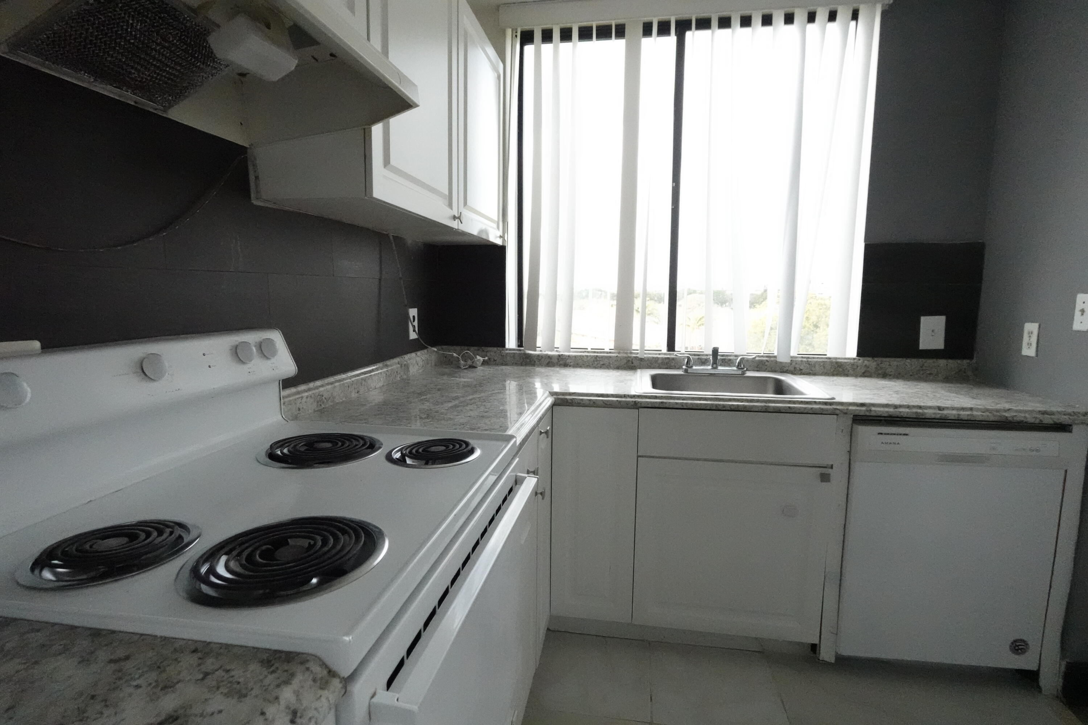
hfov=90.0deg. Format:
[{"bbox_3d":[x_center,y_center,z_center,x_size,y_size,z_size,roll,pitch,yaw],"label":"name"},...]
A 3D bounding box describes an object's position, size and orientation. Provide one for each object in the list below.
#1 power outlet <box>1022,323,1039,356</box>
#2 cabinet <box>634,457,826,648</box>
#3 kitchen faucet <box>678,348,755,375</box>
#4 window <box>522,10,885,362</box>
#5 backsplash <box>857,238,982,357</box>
[{"bbox_3d":[1.706,-0.080,1.915,0.012,0.116,0.069,1,8,9],"label":"power outlet"},{"bbox_3d":[0.660,0.607,2.077,0.623,0.615,0.465,1,8,9],"label":"cabinet"},{"bbox_3d":[0.711,-0.008,2.211,0.315,0.132,0.230,1,8,9],"label":"kitchen faucet"},{"bbox_3d":[0.583,-0.701,2.252,1.400,1.355,0.090,1,8,9],"label":"window"},{"bbox_3d":[1.532,-0.248,2.216,0.448,0.468,0.020,1,8,9],"label":"backsplash"}]

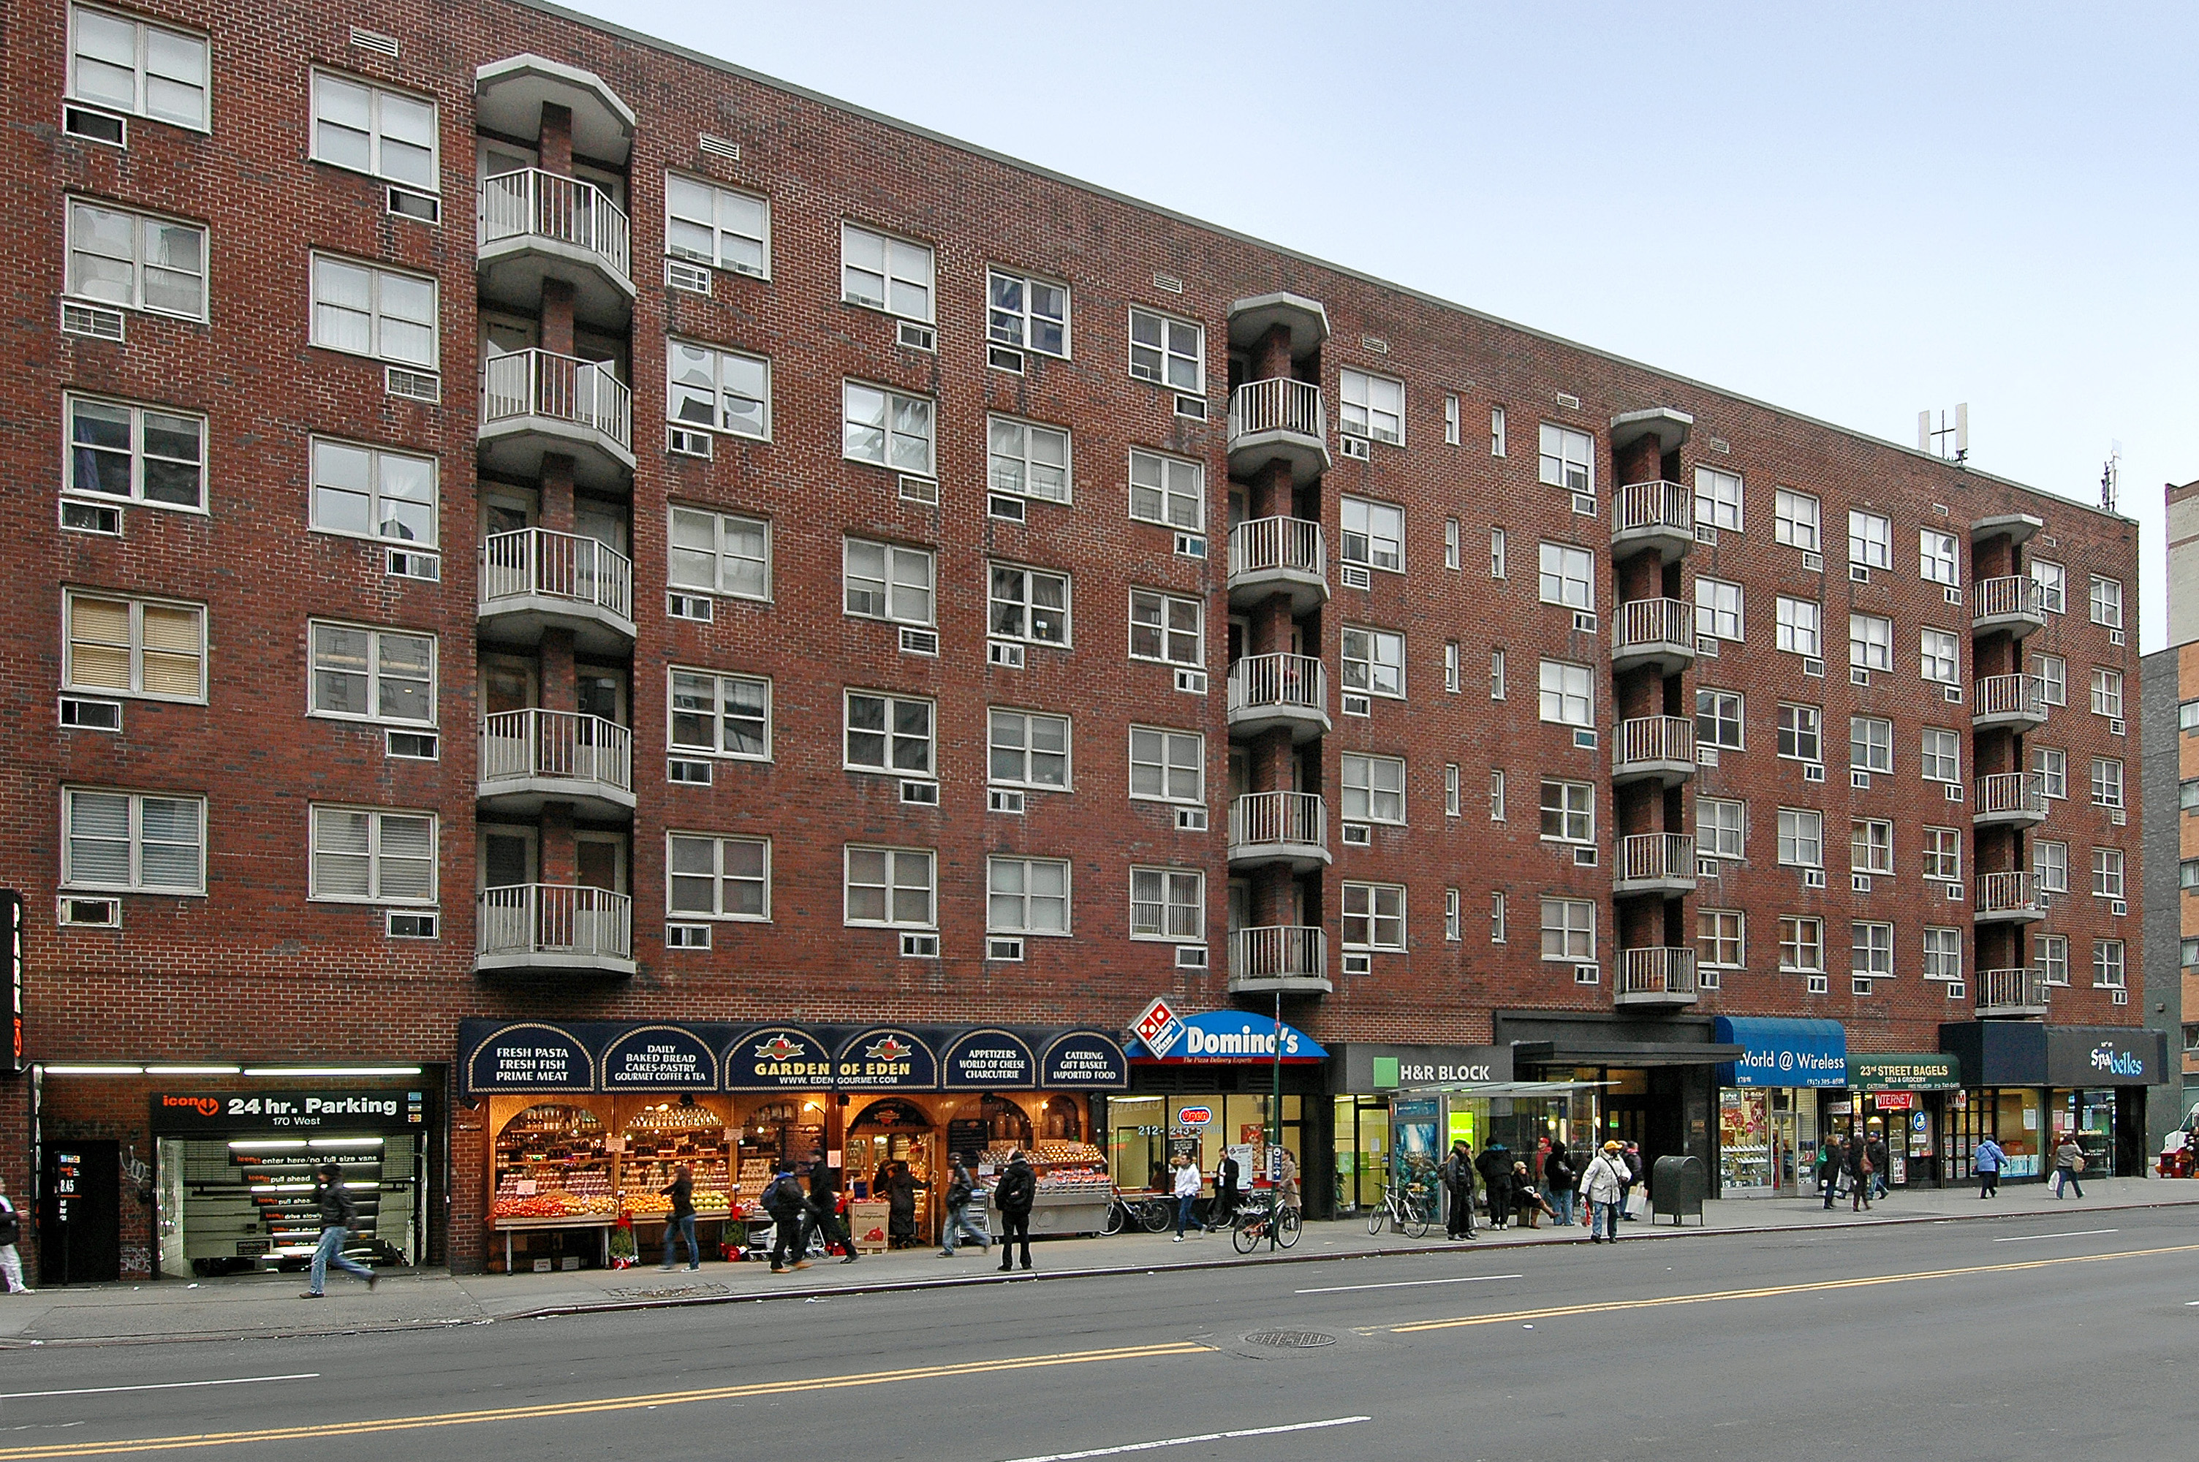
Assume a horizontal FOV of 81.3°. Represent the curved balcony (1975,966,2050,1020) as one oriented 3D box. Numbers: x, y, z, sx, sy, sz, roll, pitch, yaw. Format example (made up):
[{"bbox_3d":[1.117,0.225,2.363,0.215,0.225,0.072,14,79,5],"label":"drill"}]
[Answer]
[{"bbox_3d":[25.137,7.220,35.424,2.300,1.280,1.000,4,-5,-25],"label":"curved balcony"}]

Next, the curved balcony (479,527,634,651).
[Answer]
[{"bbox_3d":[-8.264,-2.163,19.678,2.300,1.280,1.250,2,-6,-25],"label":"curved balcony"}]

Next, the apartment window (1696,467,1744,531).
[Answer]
[{"bbox_3d":[15.485,-5.794,32.018,1.699,1.420,0.150,1,-3,-25],"label":"apartment window"}]

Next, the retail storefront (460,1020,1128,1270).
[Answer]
[{"bbox_3d":[-4.574,6.854,21.723,11.000,3.866,1.200,5,-2,-25],"label":"retail storefront"}]

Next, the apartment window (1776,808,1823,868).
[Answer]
[{"bbox_3d":[17.697,2.709,32.341,1.650,1.370,0.150,2,-6,-25],"label":"apartment window"}]

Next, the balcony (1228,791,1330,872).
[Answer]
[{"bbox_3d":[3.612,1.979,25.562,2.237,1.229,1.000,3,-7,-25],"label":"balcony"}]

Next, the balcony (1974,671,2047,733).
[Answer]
[{"bbox_3d":[25.757,-0.801,36.447,2.300,1.220,1.650,4,-6,-25],"label":"balcony"}]

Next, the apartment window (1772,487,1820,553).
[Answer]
[{"bbox_3d":[17.554,-5.306,32.238,1.660,1.310,0.150,2,-6,-25],"label":"apartment window"}]

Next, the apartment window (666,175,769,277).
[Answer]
[{"bbox_3d":[-6.294,-8.324,21.205,1.667,1.370,0.150,2,-6,-25],"label":"apartment window"}]

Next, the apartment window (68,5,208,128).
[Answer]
[{"bbox_3d":[-13.334,-9.212,17.761,1.600,1.430,0.150,4,-5,-25],"label":"apartment window"}]

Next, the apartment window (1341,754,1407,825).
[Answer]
[{"bbox_3d":[5.709,1.224,26.656,1.660,1.310,0.150,2,-6,-25],"label":"apartment window"}]

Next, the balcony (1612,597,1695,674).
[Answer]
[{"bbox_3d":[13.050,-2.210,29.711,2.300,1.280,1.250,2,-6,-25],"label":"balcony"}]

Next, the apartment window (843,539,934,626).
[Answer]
[{"bbox_3d":[-3.661,-2.580,22.458,1.653,1.330,0.150,2,-6,-25],"label":"apartment window"}]

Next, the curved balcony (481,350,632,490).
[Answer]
[{"bbox_3d":[-8.602,-4.955,20.383,2.300,1.220,1.650,4,-6,-25],"label":"curved balcony"}]

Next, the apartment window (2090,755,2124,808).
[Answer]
[{"bbox_3d":[30.903,1.605,39.258,1.725,1.420,0.150,1,-3,-25],"label":"apartment window"}]

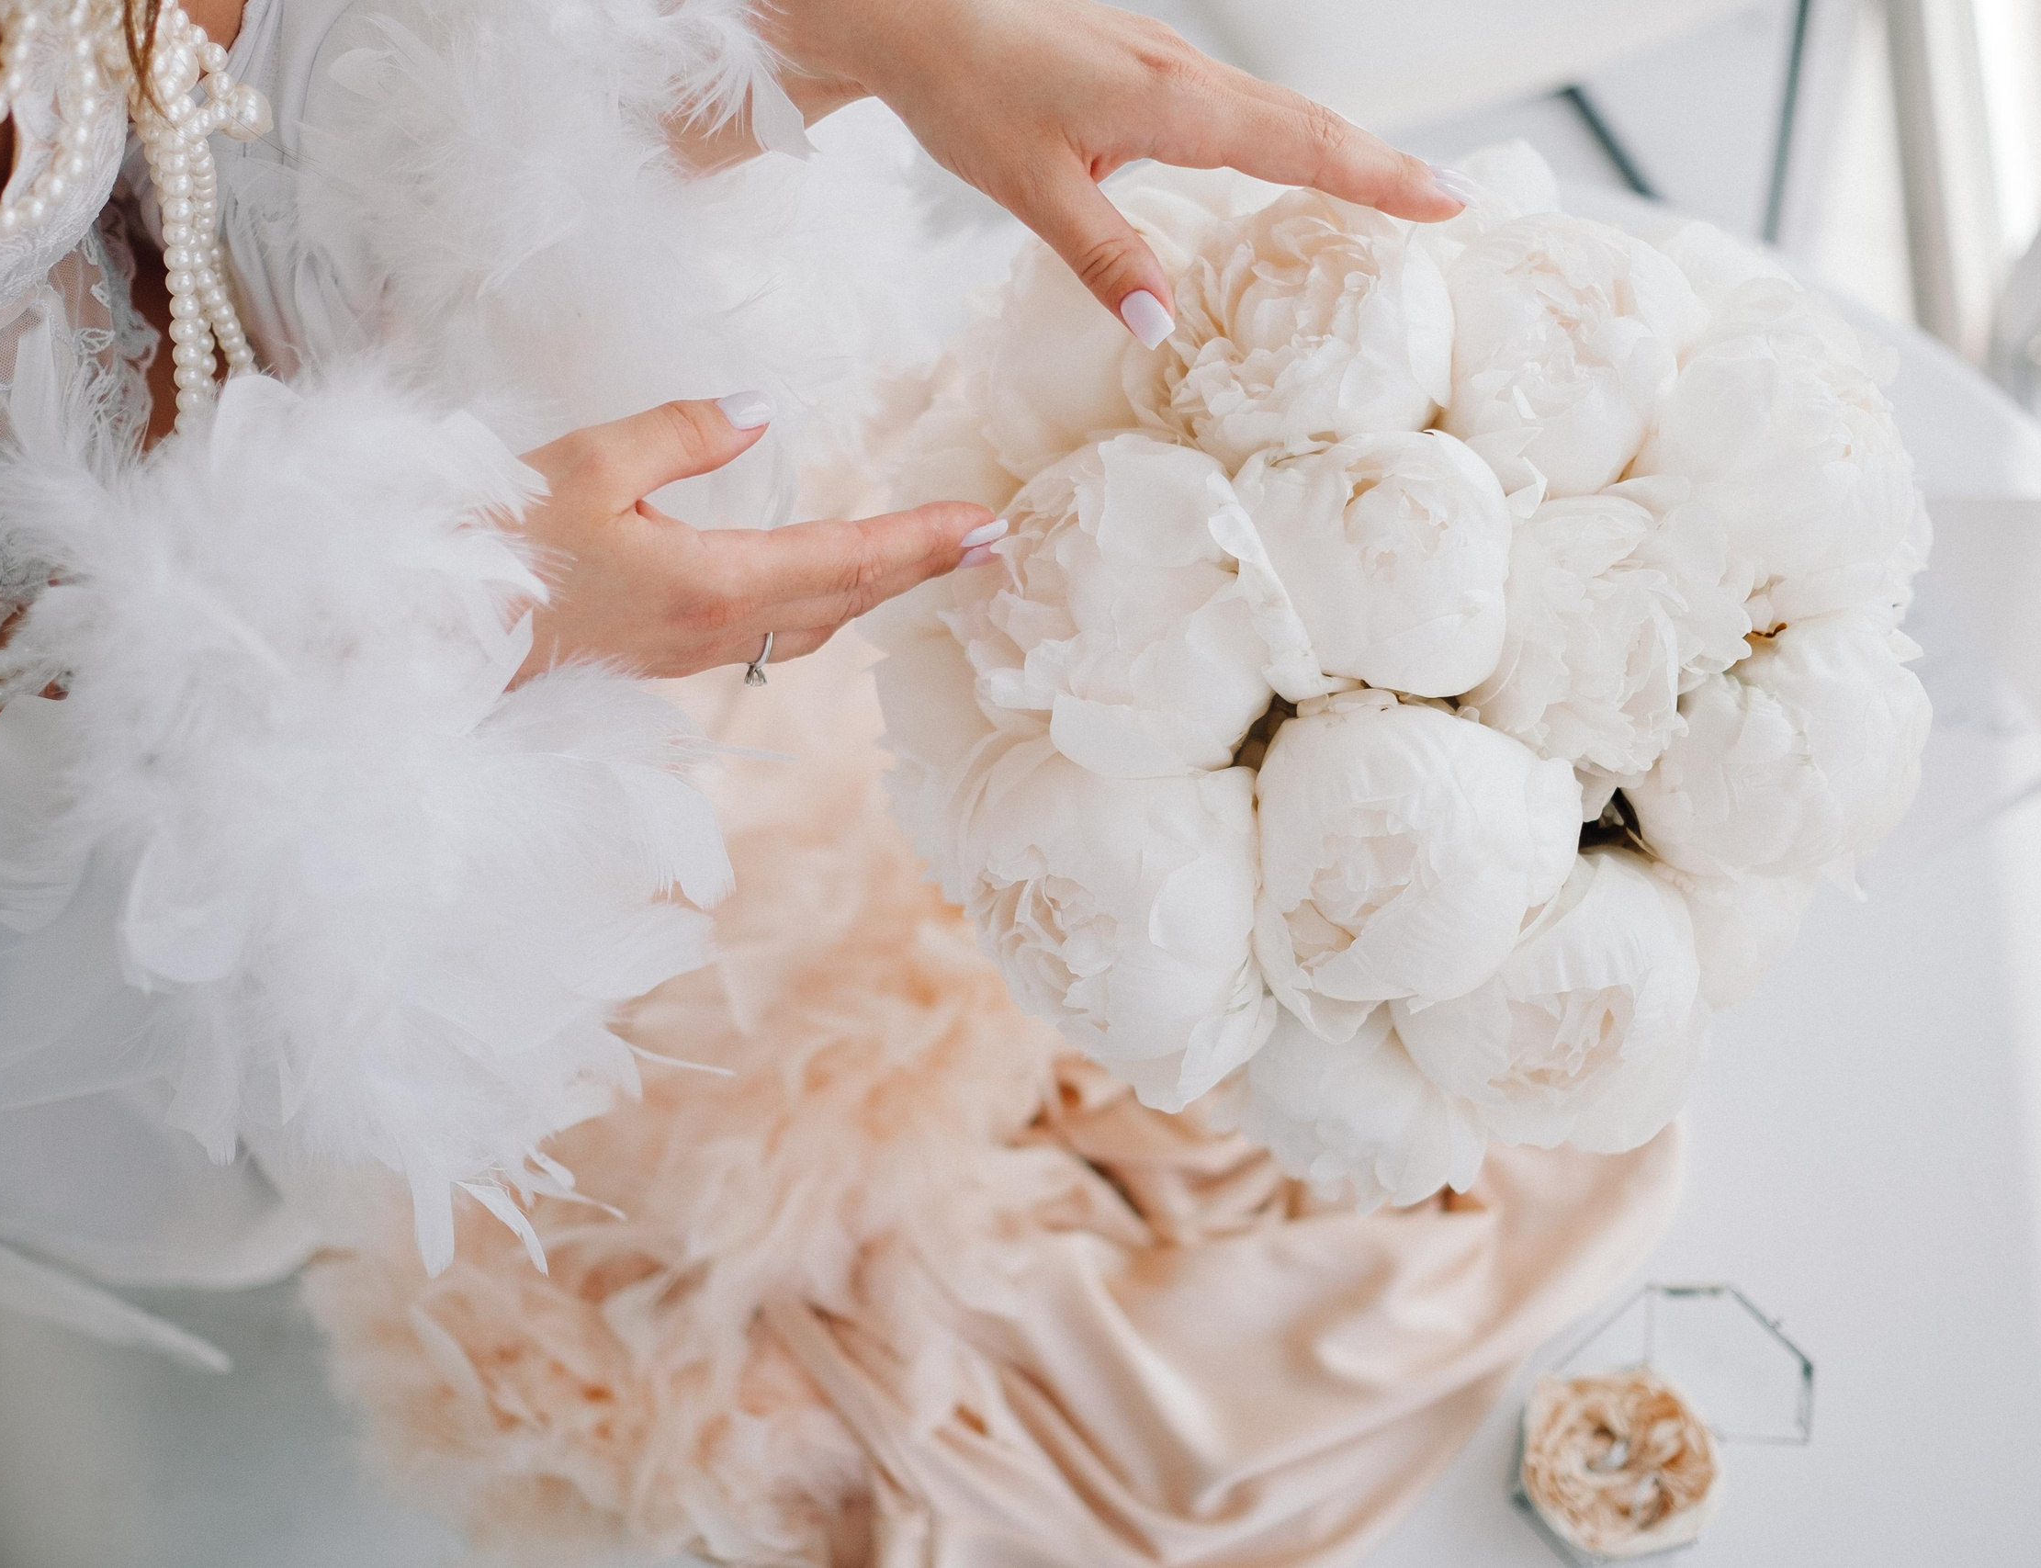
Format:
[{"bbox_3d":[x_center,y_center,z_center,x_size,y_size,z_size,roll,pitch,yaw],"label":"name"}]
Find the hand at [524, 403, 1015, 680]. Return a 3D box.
[{"bbox_3d":[-0.084,-0.073,0.705,0.170,0.095,0.075,0,45,-9],"label":"hand"}]

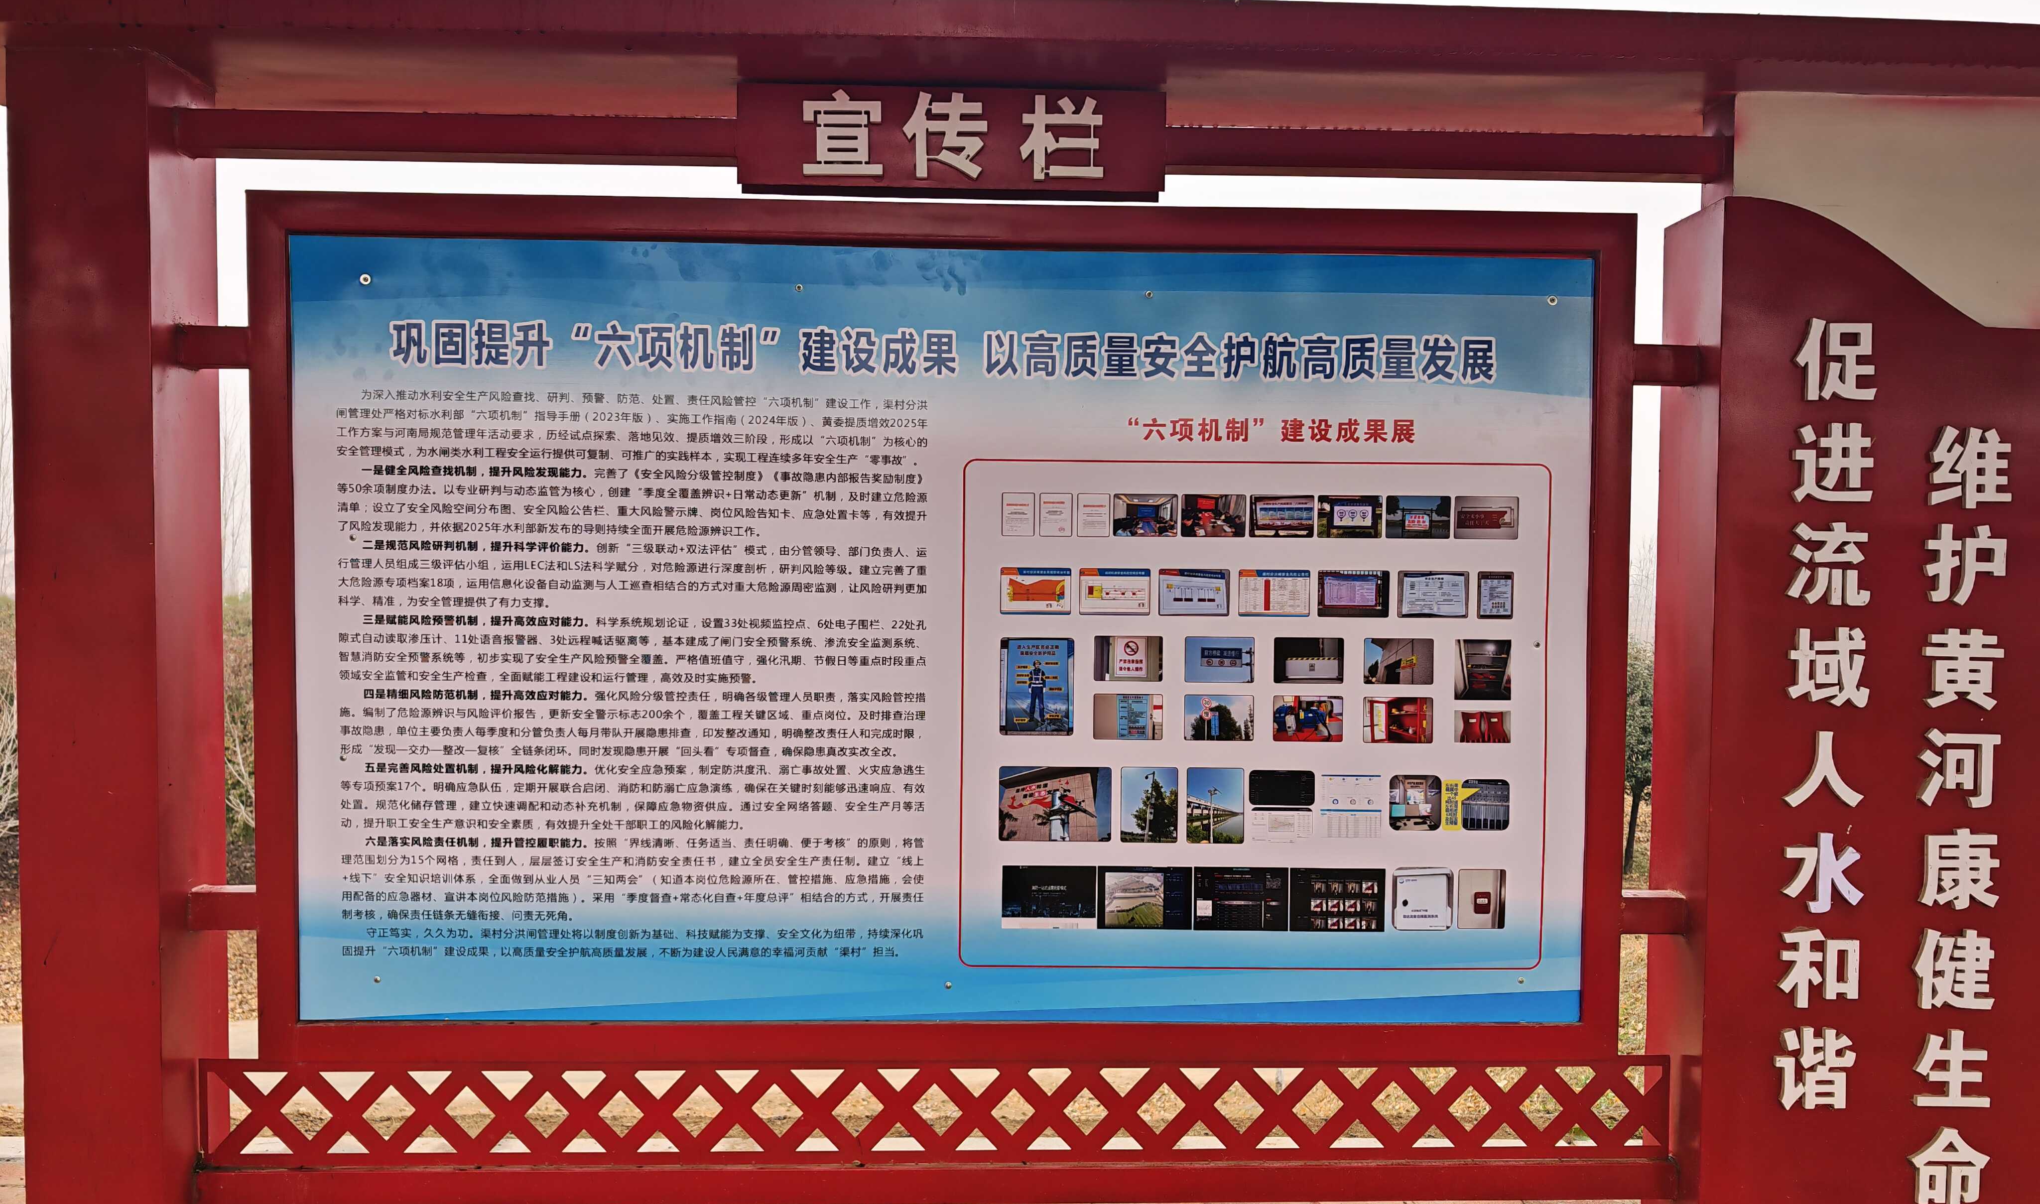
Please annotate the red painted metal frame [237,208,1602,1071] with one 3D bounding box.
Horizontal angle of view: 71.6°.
[{"bbox_3d":[-0.106,0.051,2.201,2.108,1.317,0.060,0,2,-2],"label":"red painted metal frame"}]

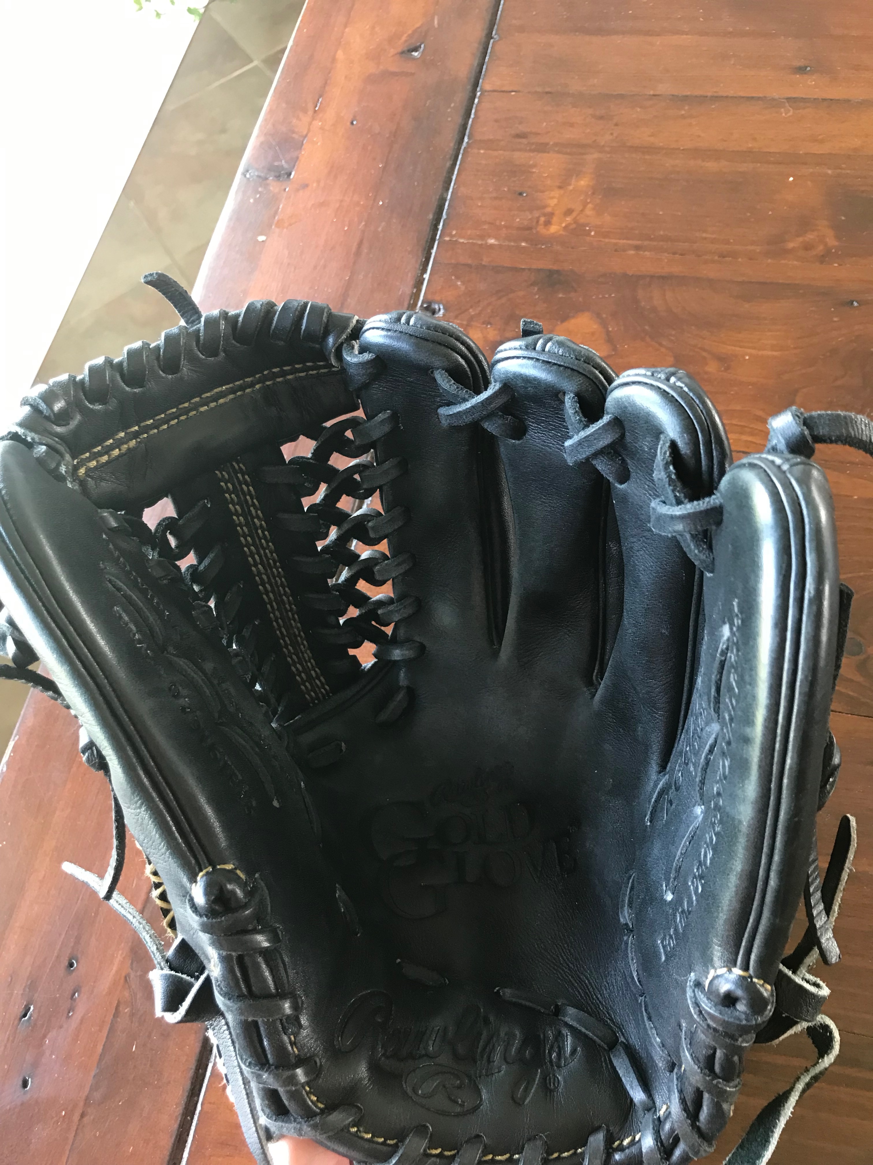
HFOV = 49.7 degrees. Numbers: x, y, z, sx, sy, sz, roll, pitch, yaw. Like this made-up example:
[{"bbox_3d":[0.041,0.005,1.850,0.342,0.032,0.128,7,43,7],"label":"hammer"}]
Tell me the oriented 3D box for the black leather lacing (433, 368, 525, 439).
[{"bbox_3d":[0.015,-0.063,0.330,0.034,0.013,0.021,13,108,8],"label":"black leather lacing"}]

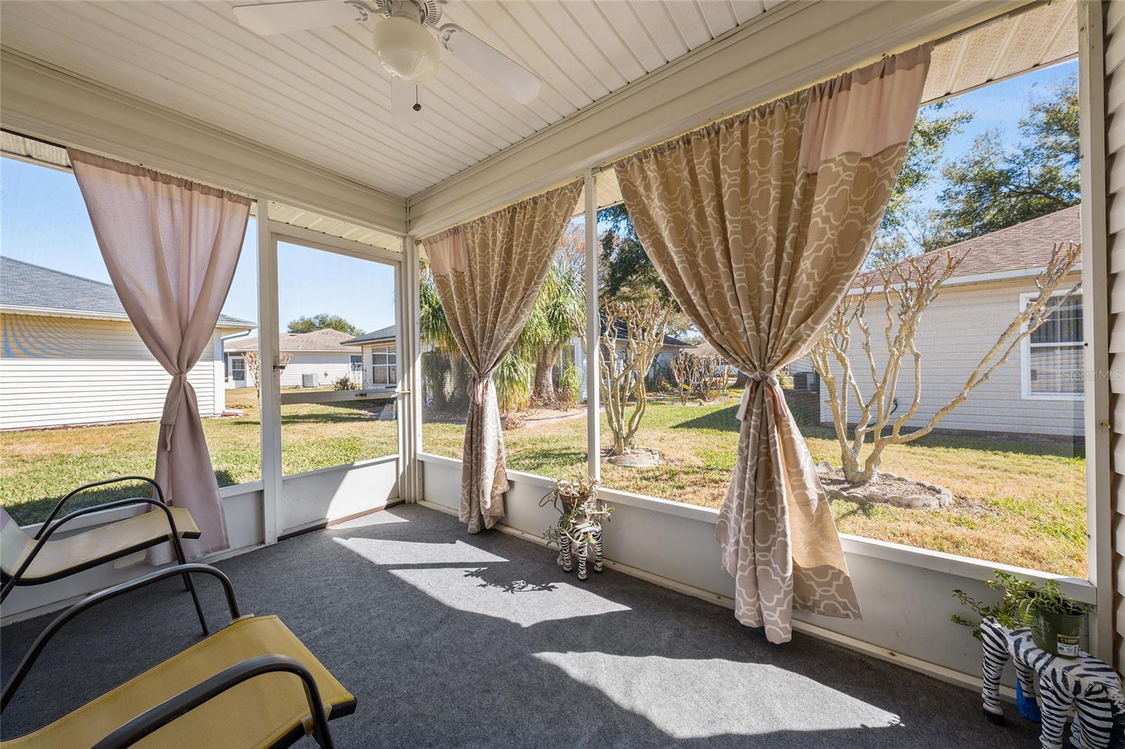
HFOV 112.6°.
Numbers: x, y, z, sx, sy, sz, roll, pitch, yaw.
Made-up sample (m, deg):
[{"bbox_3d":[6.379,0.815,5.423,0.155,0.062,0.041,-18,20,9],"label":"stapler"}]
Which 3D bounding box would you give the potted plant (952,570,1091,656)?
[{"bbox_3d":[1.329,0.672,1.087,0.268,0.214,0.193,-1,0,36],"label":"potted plant"}]

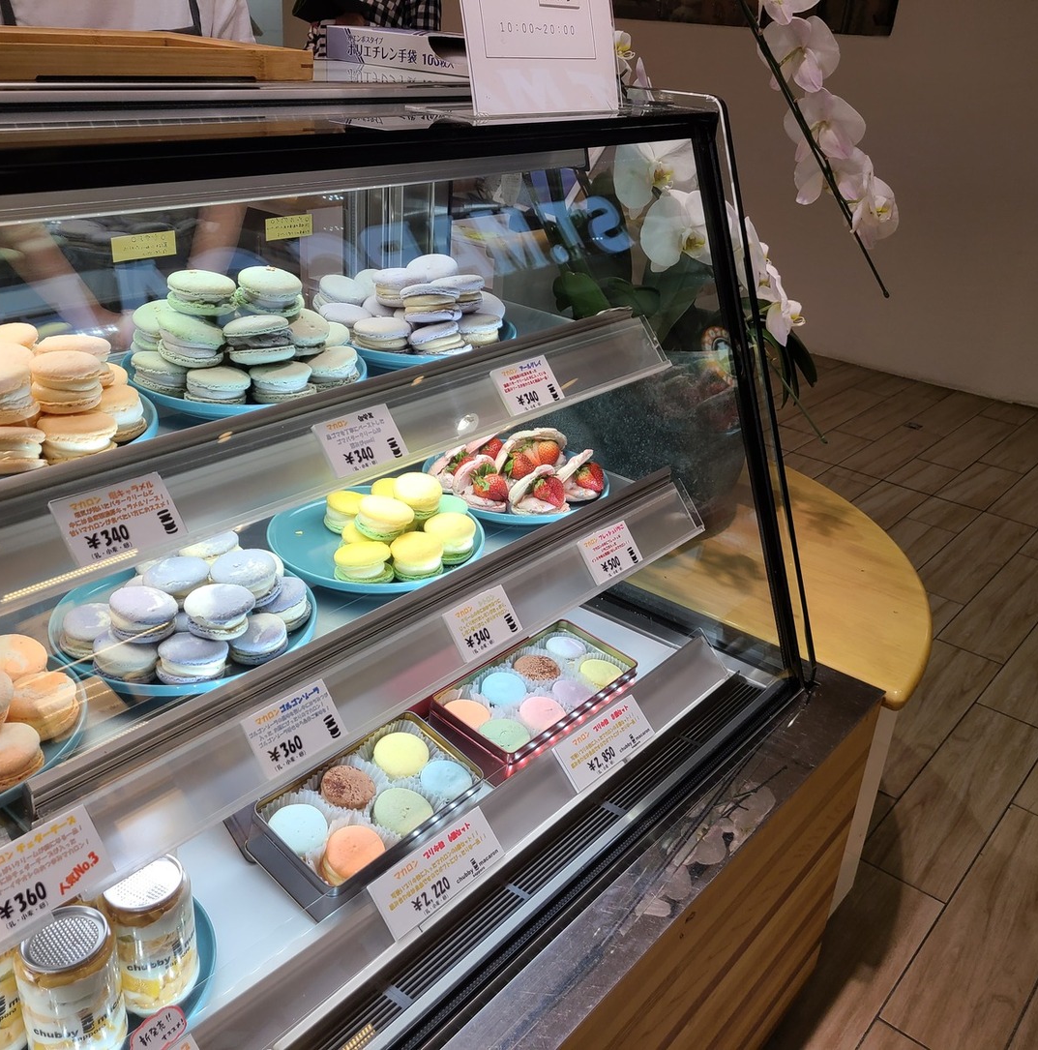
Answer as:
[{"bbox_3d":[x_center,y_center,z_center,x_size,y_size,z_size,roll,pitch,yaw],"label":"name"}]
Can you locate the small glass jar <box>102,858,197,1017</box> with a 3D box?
[{"bbox_3d":[-0.293,0.322,0.832,0.071,0.109,0.071,4,26,-2],"label":"small glass jar"}]

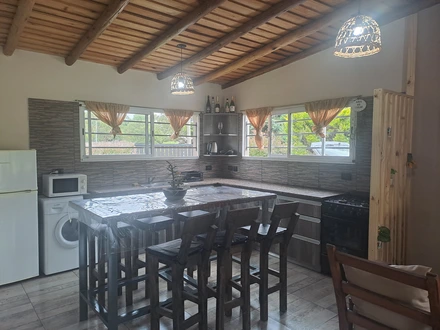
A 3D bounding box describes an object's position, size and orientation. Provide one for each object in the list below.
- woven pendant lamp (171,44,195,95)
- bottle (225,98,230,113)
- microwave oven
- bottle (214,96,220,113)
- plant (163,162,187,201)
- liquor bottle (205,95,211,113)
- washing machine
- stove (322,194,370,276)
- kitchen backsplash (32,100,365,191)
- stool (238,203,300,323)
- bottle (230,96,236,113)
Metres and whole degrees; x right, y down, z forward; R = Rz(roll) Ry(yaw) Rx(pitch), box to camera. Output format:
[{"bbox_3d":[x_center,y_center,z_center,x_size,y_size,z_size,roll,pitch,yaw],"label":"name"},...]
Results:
[{"bbox_3d":[-0.483,-1.213,4.047,0.294,0.606,0.294,0,3,0],"label":"woven pendant lamp"},{"bbox_3d":[0.138,-1.047,5.682,0.070,0.268,0.070,-3,4,-40],"label":"bottle"},{"bbox_3d":[-1.948,0.248,4.009,0.432,0.250,0.330,-3,4,-40],"label":"microwave oven"},{"bbox_3d":[-0.039,-1.069,5.681,0.080,0.311,0.080,-3,4,-40],"label":"bottle"},{"bbox_3d":[-0.397,0.134,2.832,0.215,0.338,0.215,0,3,0],"label":"plant"},{"bbox_3d":[-0.196,-1.067,5.600,0.085,0.315,0.085,-3,4,-40],"label":"liquor bottle"},{"bbox_3d":[-1.921,0.828,3.995,0.600,0.860,0.520,-3,4,-40],"label":"washing machine"},{"bbox_3d":[1.591,0.843,3.673,0.580,0.880,0.552,-3,4,-40],"label":"stove"},{"bbox_3d":[-0.252,-0.228,3.915,3.187,1.195,2.770,-3,4,-40],"label":"kitchen backsplash"},{"bbox_3d":[0.446,0.818,2.840,0.350,1.017,0.490,-3,4,-40],"label":"stool"},{"bbox_3d":[0.231,-1.066,5.640,0.088,0.310,0.088,-3,4,-40],"label":"bottle"}]

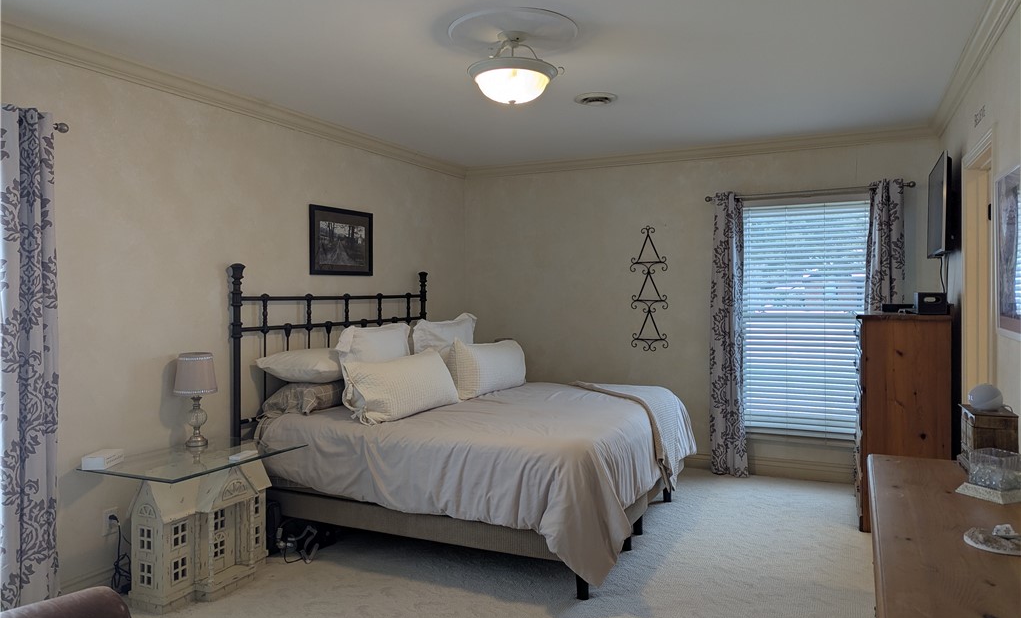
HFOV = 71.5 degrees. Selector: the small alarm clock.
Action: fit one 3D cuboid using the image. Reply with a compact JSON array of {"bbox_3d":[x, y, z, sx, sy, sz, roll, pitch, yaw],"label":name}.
[{"bbox_3d":[1.597,0.296,2.379,0.100,0.089,0.100,0,1,26],"label":"small alarm clock"}]

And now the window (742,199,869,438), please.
[{"bbox_3d":[2.090,0.086,5.045,0.870,1.725,0.060,0,1,26],"label":"window"}]

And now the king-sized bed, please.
[{"bbox_3d":[-0.121,0.512,4.299,2.150,1.547,2.070,0,1,26],"label":"king-sized bed"}]

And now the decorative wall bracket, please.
[{"bbox_3d":[1.073,-0.159,5.502,0.298,0.982,0.055,0,1,26],"label":"decorative wall bracket"}]

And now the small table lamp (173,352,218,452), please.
[{"bbox_3d":[-1.571,0.453,3.540,0.210,0.459,0.210,0,1,26],"label":"small table lamp"}]

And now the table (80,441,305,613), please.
[{"bbox_3d":[-1.417,0.996,3.322,0.600,0.625,0.870,0,1,26],"label":"table"}]

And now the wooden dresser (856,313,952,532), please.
[{"bbox_3d":[2.372,0.652,4.327,0.467,1.246,0.771,0,1,26],"label":"wooden dresser"}]

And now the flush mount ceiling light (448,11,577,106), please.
[{"bbox_3d":[0.012,-0.986,2.886,0.526,0.305,0.526,0,1,0],"label":"flush mount ceiling light"}]

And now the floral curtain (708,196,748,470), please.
[{"bbox_3d":[1.605,0.198,5.202,0.290,2.090,0.120,0,1,26],"label":"floral curtain"}]

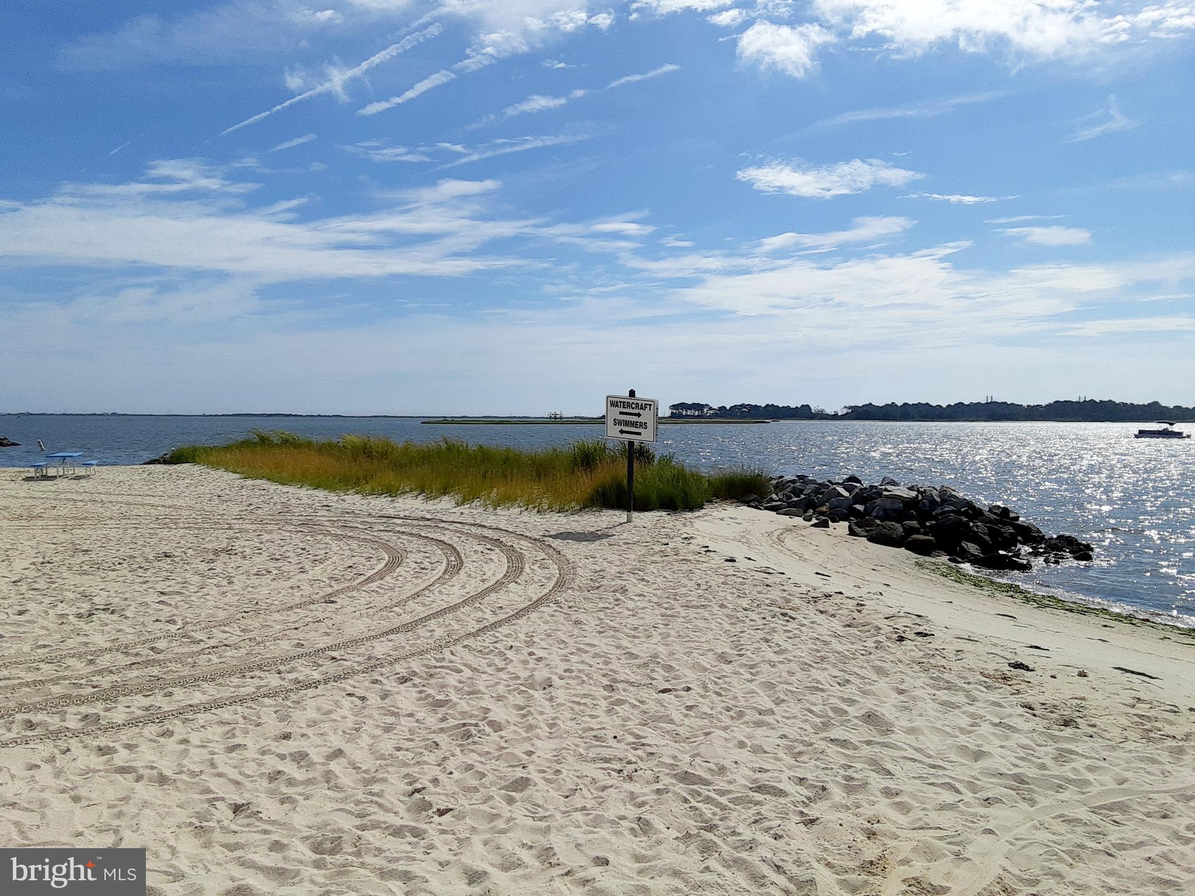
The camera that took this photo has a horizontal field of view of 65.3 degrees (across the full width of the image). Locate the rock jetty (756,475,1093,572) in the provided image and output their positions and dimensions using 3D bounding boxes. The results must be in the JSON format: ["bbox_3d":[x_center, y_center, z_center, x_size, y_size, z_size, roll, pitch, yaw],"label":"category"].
[{"bbox_3d":[6.150,1.343,18.300,6.500,1.500,4.700,1,2,7],"label":"rock jetty"}]

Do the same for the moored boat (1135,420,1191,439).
[{"bbox_3d":[81.955,-2.623,135.000,7.000,2.600,2.500,1,2,29],"label":"moored boat"}]

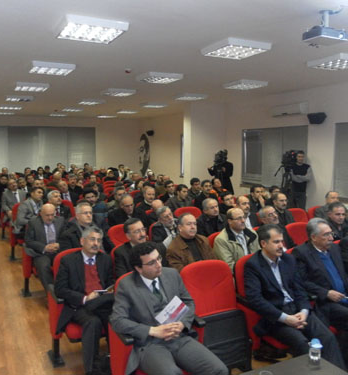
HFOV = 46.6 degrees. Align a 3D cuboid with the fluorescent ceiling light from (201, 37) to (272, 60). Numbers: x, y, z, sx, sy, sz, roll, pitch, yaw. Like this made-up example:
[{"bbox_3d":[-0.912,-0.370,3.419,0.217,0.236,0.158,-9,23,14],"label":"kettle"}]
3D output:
[{"bbox_3d":[0.751,-1.684,4.950,0.610,0.075,0.610,-3,6,-27],"label":"fluorescent ceiling light"}]

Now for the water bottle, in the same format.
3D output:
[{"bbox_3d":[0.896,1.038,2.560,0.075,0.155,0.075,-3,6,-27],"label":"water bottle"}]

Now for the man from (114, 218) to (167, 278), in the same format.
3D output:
[{"bbox_3d":[-0.237,0.933,3.851,0.530,1.255,0.800,-3,6,-27],"label":"man"}]

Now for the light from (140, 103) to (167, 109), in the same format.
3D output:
[{"bbox_3d":[-0.581,-2.451,12.152,0.620,0.080,0.620,-3,6,-27],"label":"light"}]

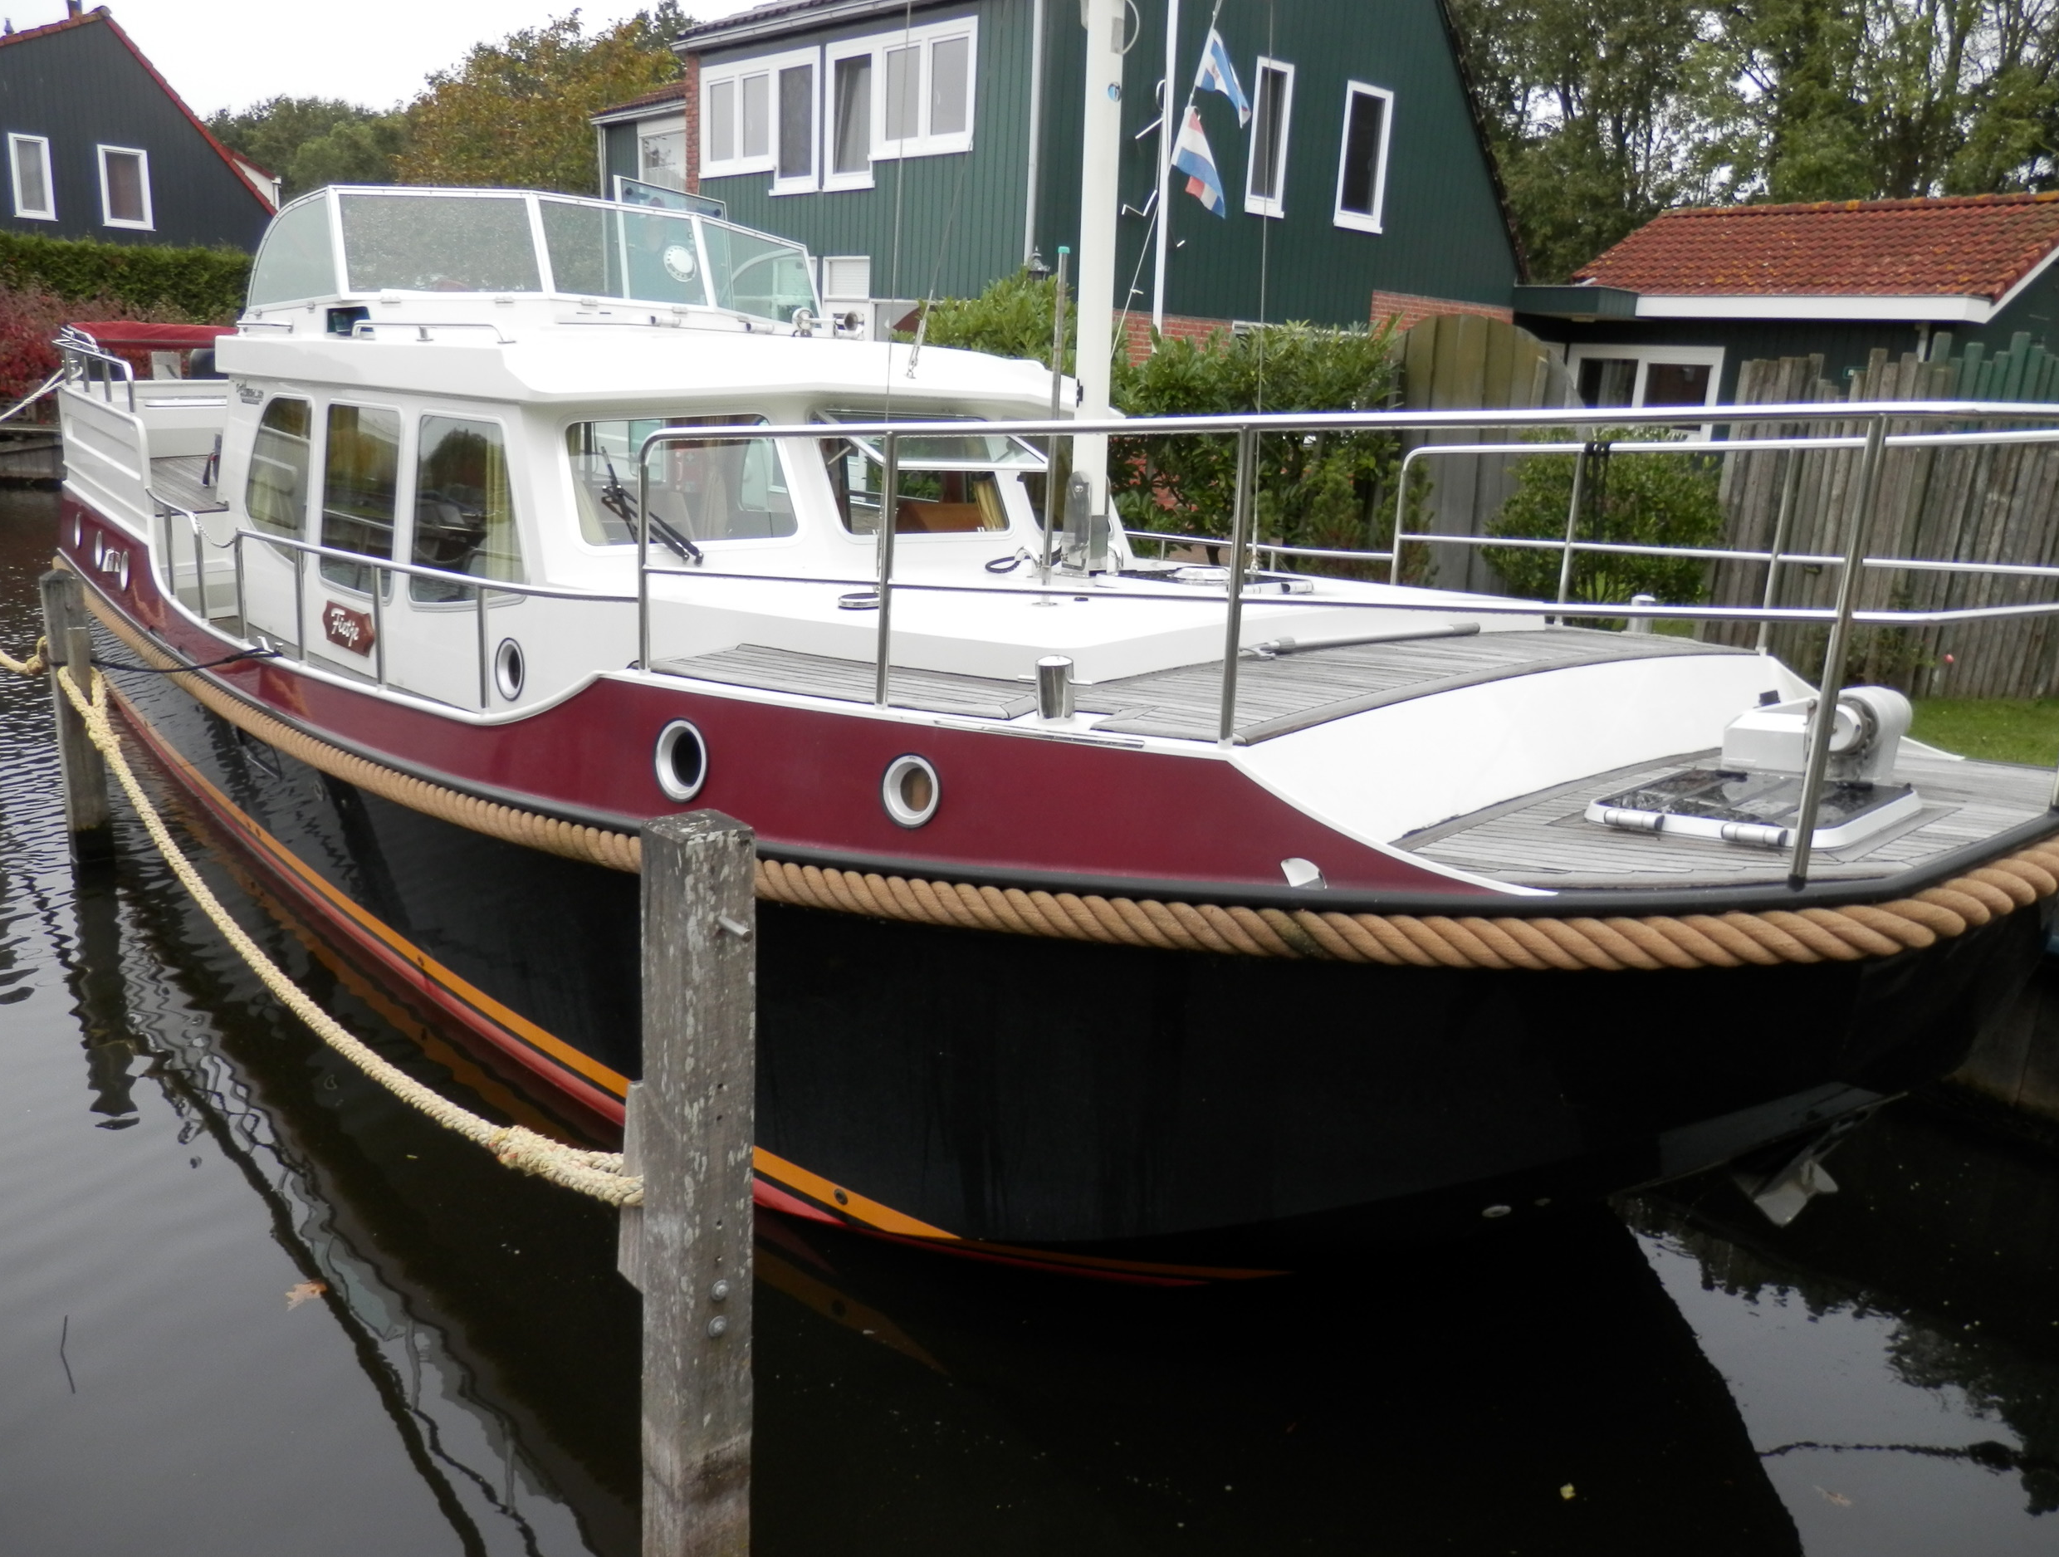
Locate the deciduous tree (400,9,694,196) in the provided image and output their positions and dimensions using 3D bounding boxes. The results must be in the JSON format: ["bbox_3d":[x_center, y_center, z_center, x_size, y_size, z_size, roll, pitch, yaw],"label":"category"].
[{"bbox_3d":[-10.579,-11.901,33.555,8.500,9.569,8.500,-1,14,-17],"label":"deciduous tree"}]

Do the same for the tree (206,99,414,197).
[{"bbox_3d":[-24.776,-17.633,51.864,10.000,10.762,10.000,-3,15,-25],"label":"tree"}]

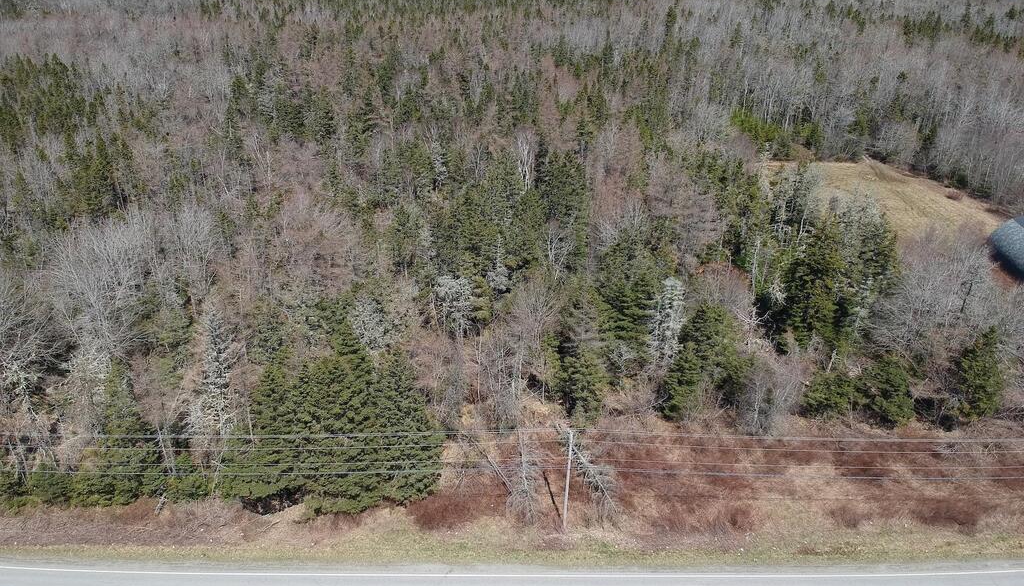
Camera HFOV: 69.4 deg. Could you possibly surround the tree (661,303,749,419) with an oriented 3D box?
[{"bbox_3d":[20.971,6.294,78.576,9.500,11.800,9.500,0,28,0],"label":"tree"}]

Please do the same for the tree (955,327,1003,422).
[{"bbox_3d":[49.154,8.145,76.682,4.850,10.590,4.850,0,28,0],"label":"tree"}]

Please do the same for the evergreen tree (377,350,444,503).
[{"bbox_3d":[-9.318,11.274,65.621,6.920,14.750,6.920,0,28,0],"label":"evergreen tree"}]

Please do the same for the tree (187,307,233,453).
[{"bbox_3d":[-28.900,8.660,69.340,3.570,16.650,3.370,1,27,0],"label":"tree"}]

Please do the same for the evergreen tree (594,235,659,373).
[{"bbox_3d":[13.371,1.331,82.511,8.050,16.820,8.050,0,28,0],"label":"evergreen tree"}]

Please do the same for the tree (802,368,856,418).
[{"bbox_3d":[35.230,10.160,81.090,5.410,4.490,5.110,1,27,0],"label":"tree"}]

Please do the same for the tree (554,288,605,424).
[{"bbox_3d":[7.430,6.020,77.310,5.310,14.710,5.110,1,27,0],"label":"tree"}]

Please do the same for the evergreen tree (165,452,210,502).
[{"bbox_3d":[-30.230,16.290,68.220,3.780,4.090,3.680,1,27,0],"label":"evergreen tree"}]

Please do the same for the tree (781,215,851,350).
[{"bbox_3d":[37.398,-1.320,88.180,8.260,16.480,8.260,0,28,0],"label":"tree"}]

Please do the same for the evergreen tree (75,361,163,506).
[{"bbox_3d":[-36.252,11.736,65.897,8.060,13.390,8.060,0,28,0],"label":"evergreen tree"}]

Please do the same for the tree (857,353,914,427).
[{"bbox_3d":[40.650,9.630,79.000,5.510,7.350,5.310,1,27,0],"label":"tree"}]

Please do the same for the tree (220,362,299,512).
[{"bbox_3d":[-22.575,11.656,65.995,8.670,13.580,8.670,0,28,0],"label":"tree"}]

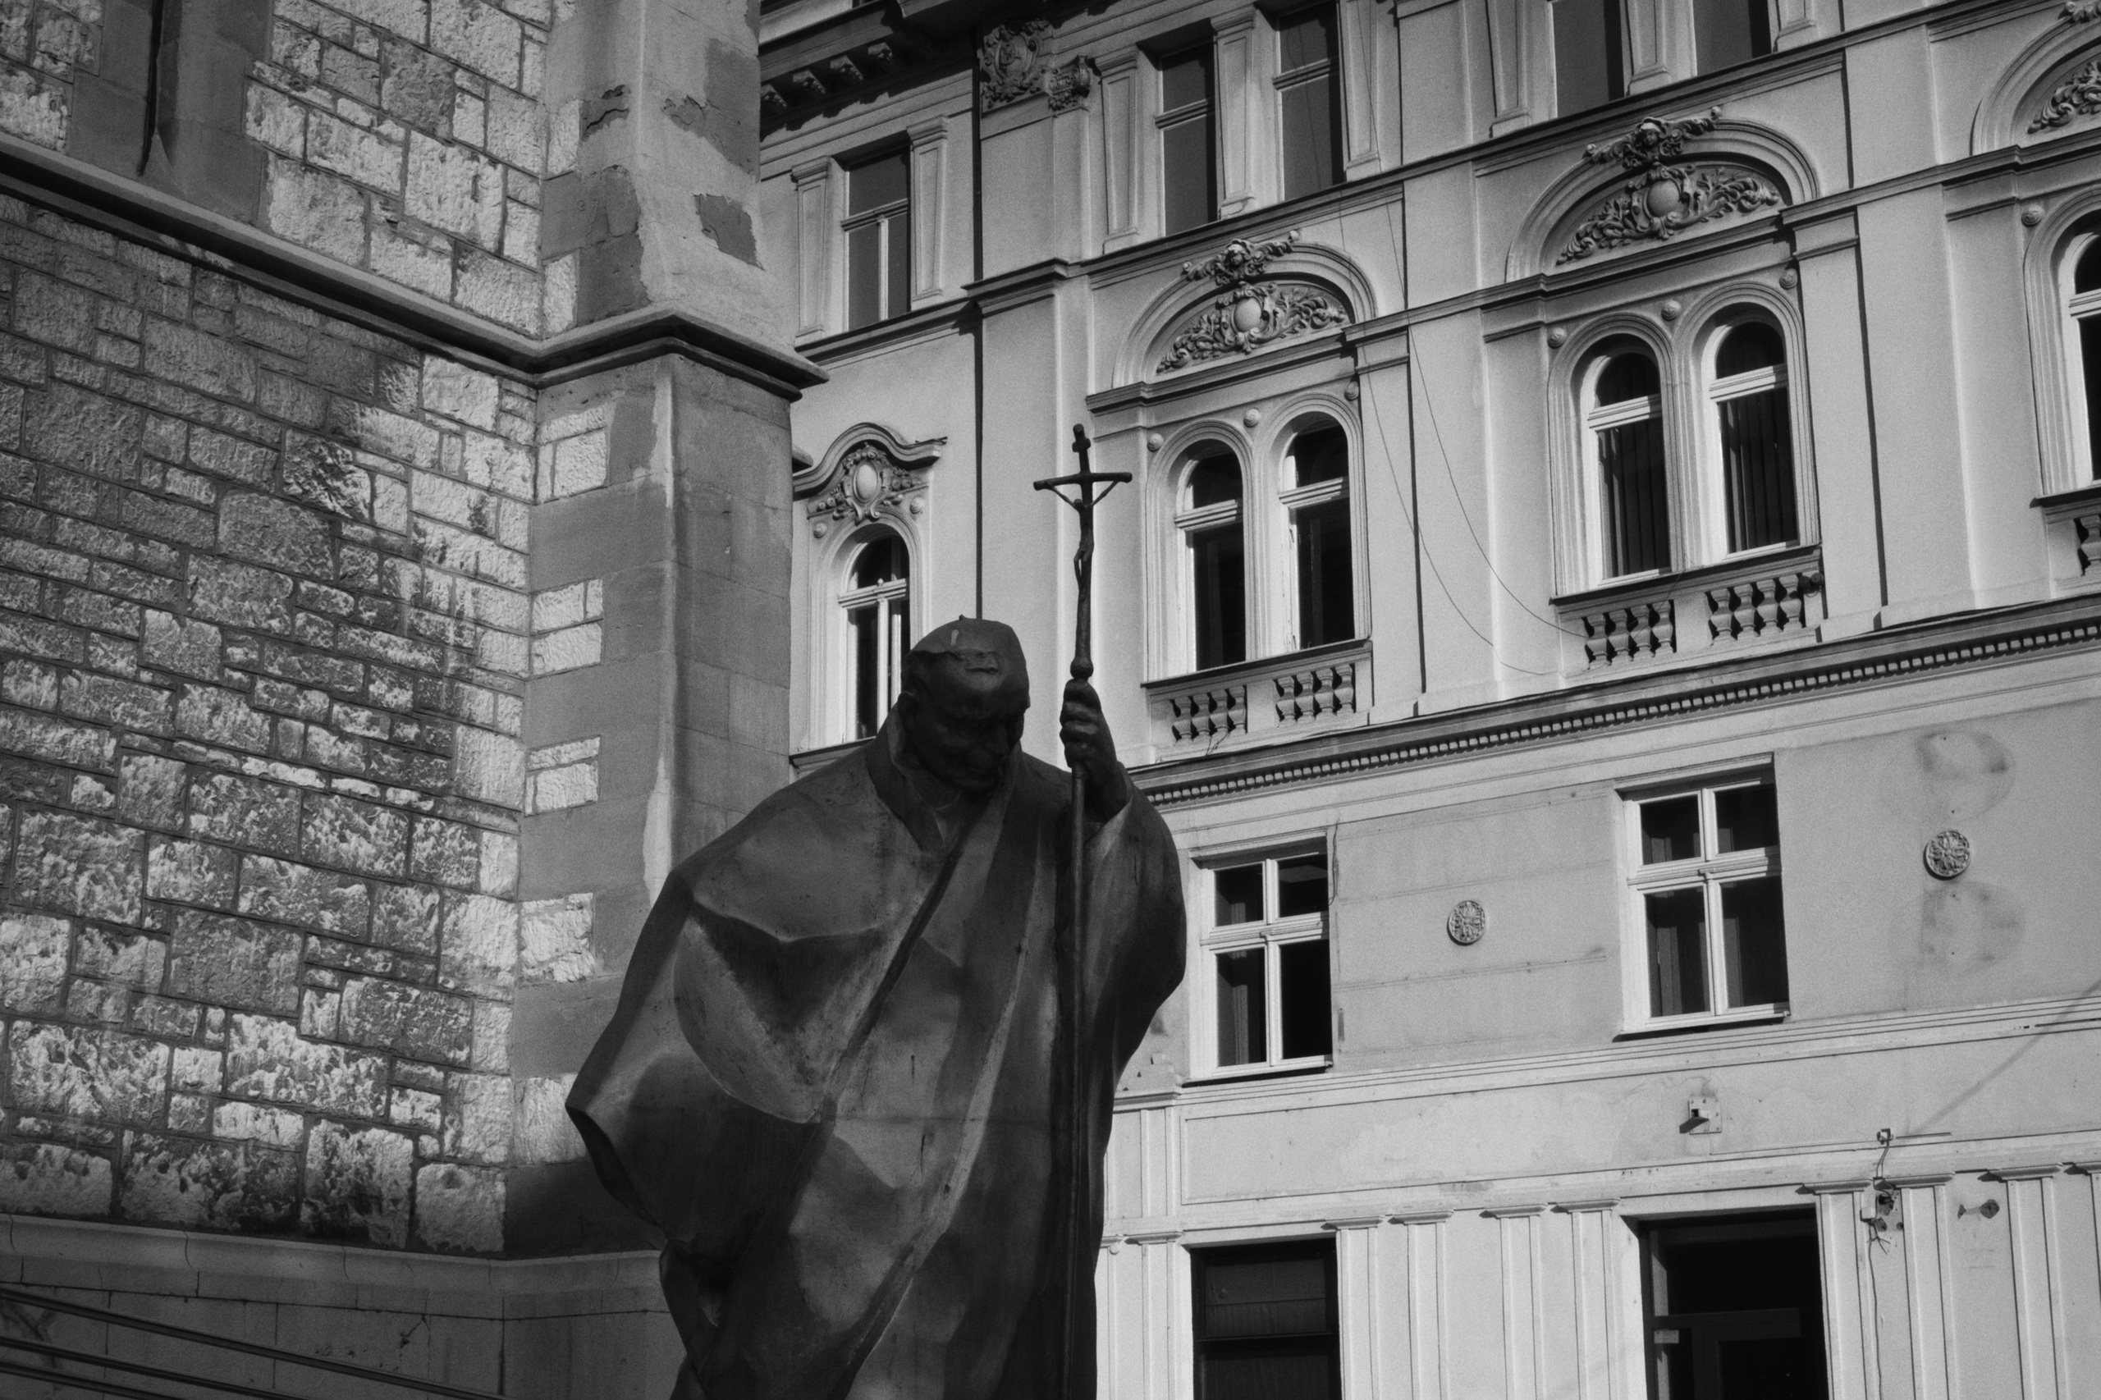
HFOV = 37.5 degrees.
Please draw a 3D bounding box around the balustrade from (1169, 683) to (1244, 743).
[{"bbox_3d":[1.372,0.149,26.162,0.778,0.418,0.160,-11,-19,35],"label":"balustrade"}]

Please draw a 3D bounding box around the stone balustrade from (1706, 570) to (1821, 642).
[{"bbox_3d":[5.574,-0.683,24.223,0.872,0.458,0.170,-12,-19,35],"label":"stone balustrade"}]

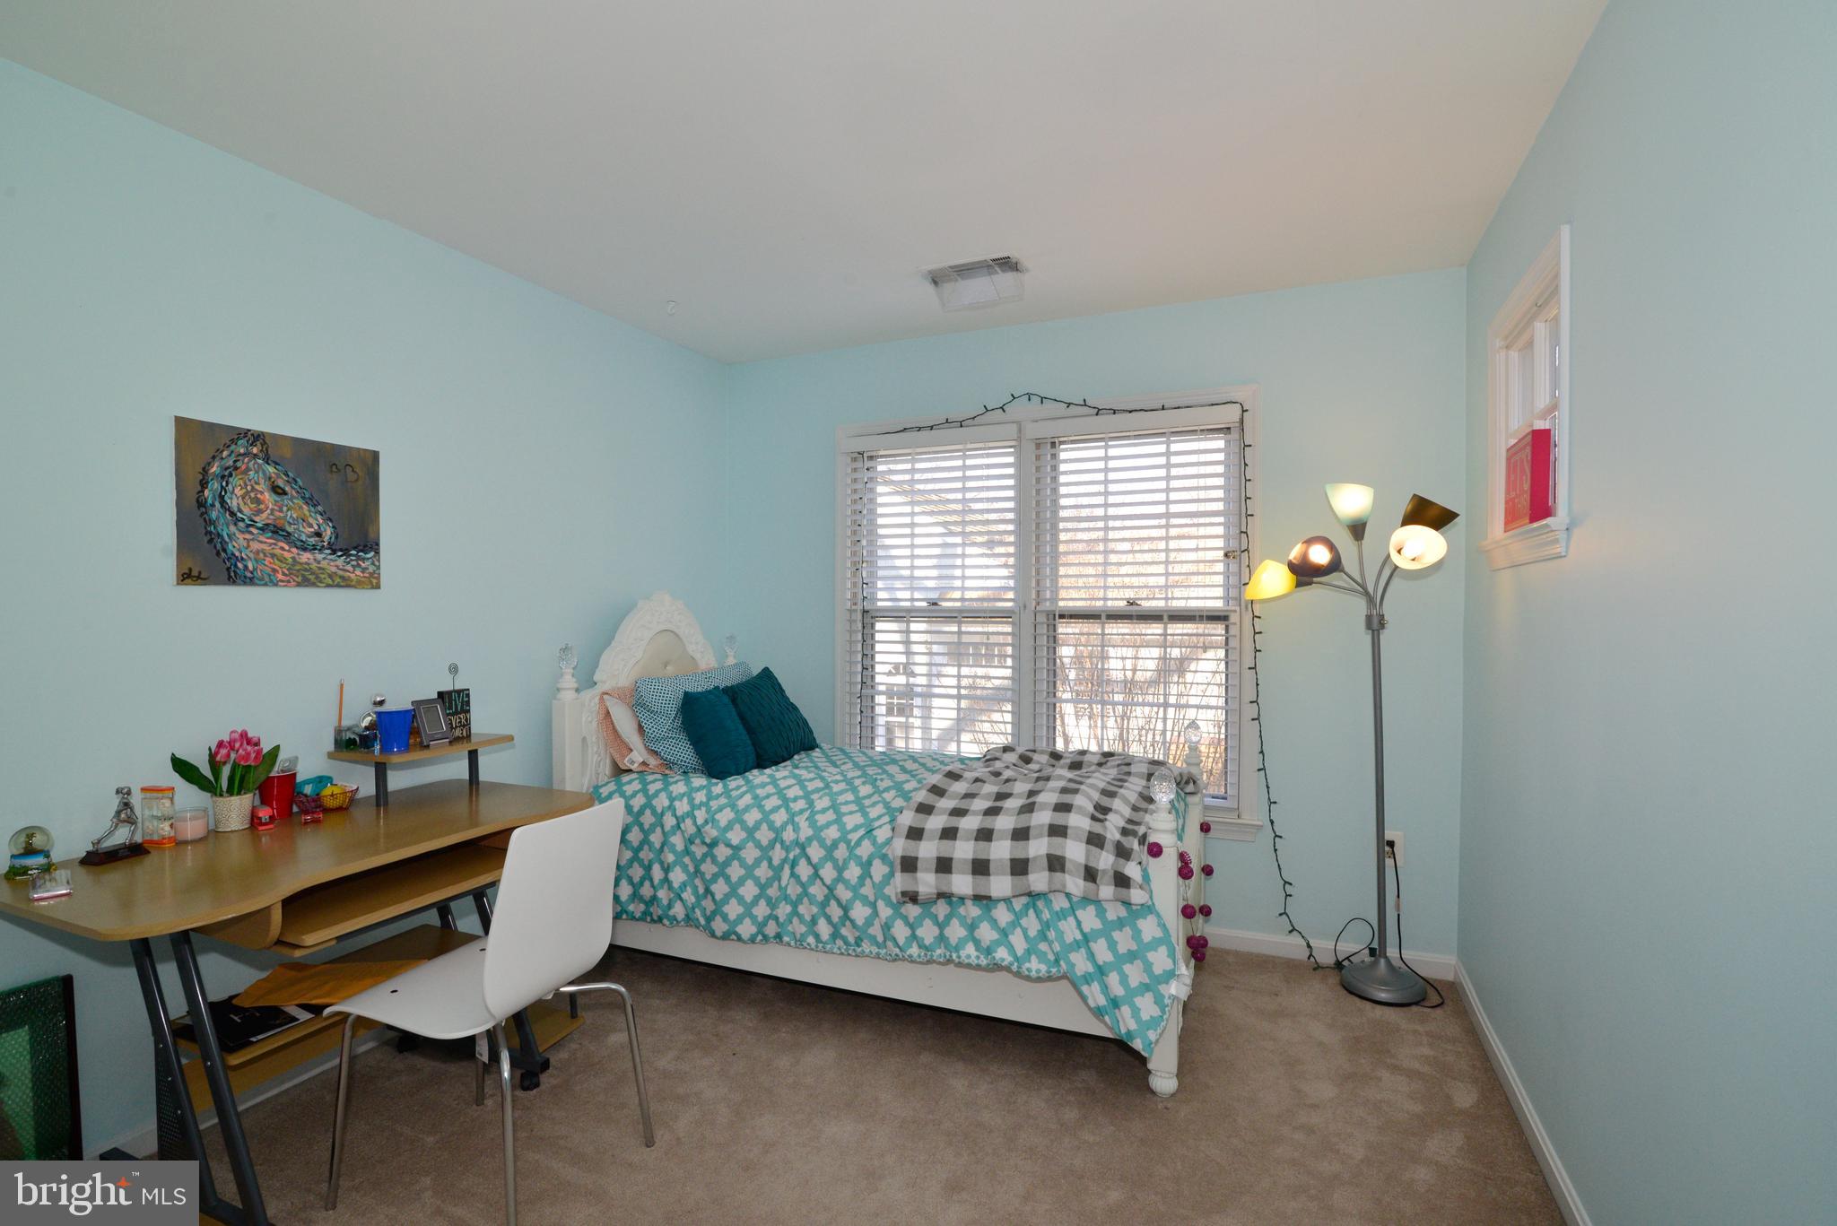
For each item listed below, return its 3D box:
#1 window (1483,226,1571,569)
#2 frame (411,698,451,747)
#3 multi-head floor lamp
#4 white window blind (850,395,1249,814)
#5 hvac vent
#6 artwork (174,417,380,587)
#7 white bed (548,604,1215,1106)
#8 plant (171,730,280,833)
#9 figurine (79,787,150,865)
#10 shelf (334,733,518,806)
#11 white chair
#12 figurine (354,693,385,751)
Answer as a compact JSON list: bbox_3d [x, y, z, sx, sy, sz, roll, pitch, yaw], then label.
[{"bbox_3d":[1.525,-0.485,2.057,0.100,0.720,0.720,0,1,25],"label":"window"},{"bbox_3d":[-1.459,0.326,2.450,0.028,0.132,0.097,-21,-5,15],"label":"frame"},{"bbox_3d":[1.422,0.427,2.720,0.640,1.700,0.470,0,1,22],"label":"multi-head floor lamp"},{"bbox_3d":[0.453,-0.031,3.379,1.750,1.600,0.110,0,1,22],"label":"white window blind"},{"bbox_3d":[0.207,-1.137,2.823,0.340,0.060,0.250,0,1,22],"label":"hvac vent"},{"bbox_3d":[-1.684,-0.271,2.173,0.025,0.401,0.483,0,1,25],"label":"artwork"},{"bbox_3d":[-0.127,0.594,3.052,2.180,1.352,1.050,0,1,22],"label":"white bed"},{"bbox_3d":[-1.686,0.410,2.008,0.145,0.238,0.195,0,1,25],"label":"plant"},{"bbox_3d":[-1.737,0.456,1.776,0.065,0.157,0.105,1,1,33],"label":"figurine"},{"bbox_3d":[-1.450,0.455,2.404,0.235,0.145,0.420,0,1,25],"label":"shelf"},{"bbox_3d":[-0.953,0.865,1.860,0.550,0.840,0.420,0,1,18],"label":"white chair"},{"bbox_3d":[-1.544,0.308,2.316,0.070,0.155,0.070,0,1,25],"label":"figurine"}]

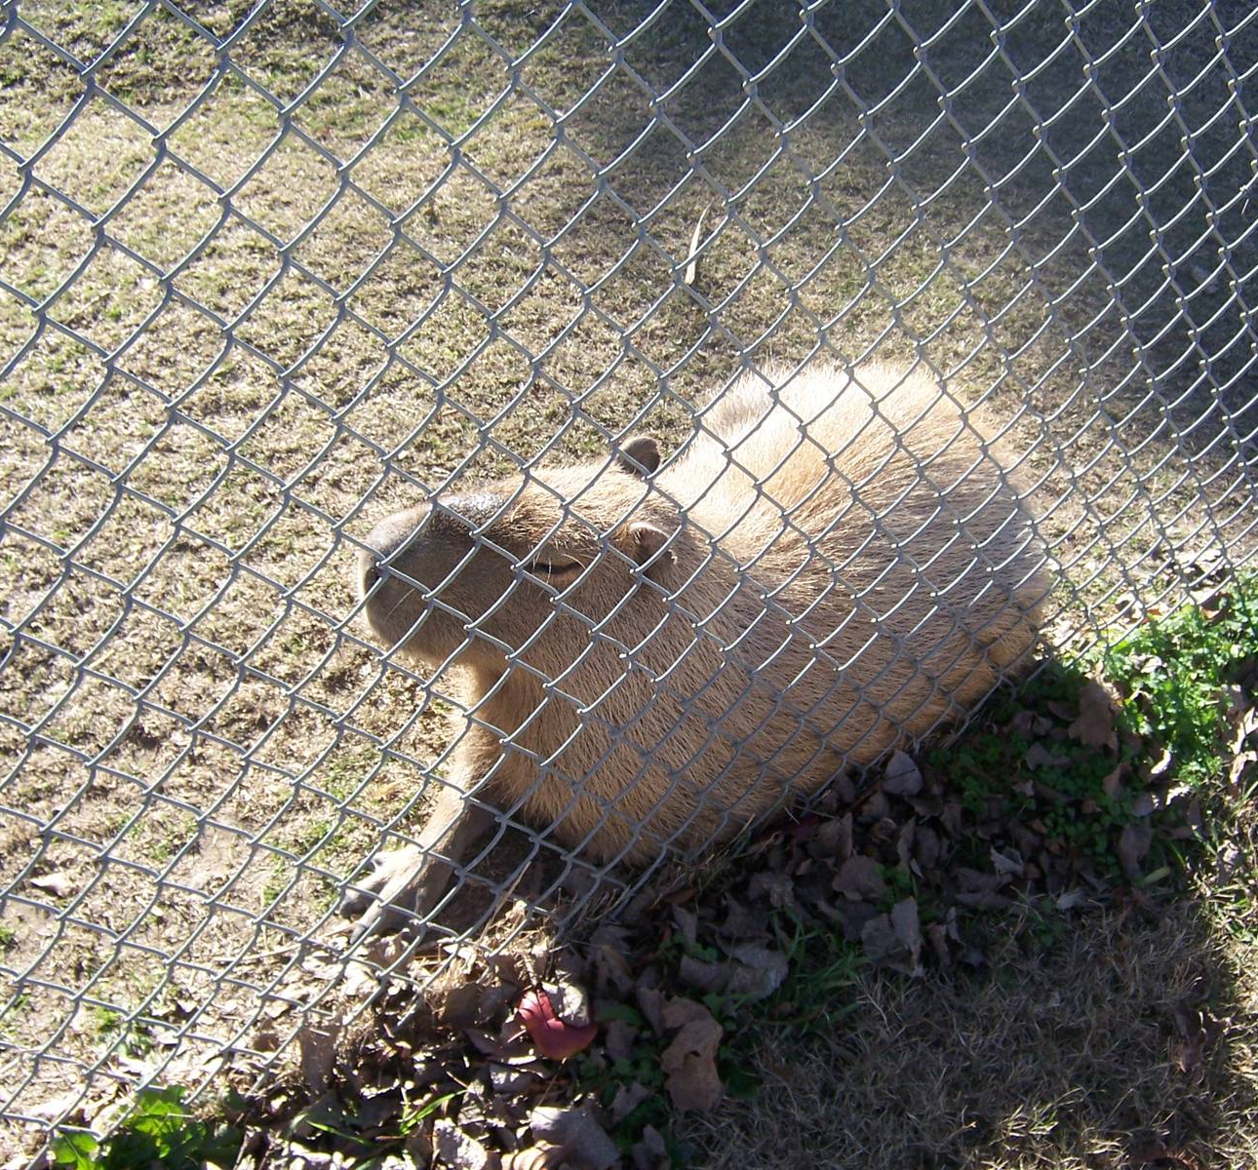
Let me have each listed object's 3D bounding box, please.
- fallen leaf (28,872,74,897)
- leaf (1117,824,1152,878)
[{"bbox_3d":[-0.509,0.264,1.590,0.036,0.013,0.022,-17,46,-26],"label":"fallen leaf"},{"bbox_3d":[0.472,0.249,1.686,0.026,0.020,0.058,15,39,11],"label":"leaf"}]

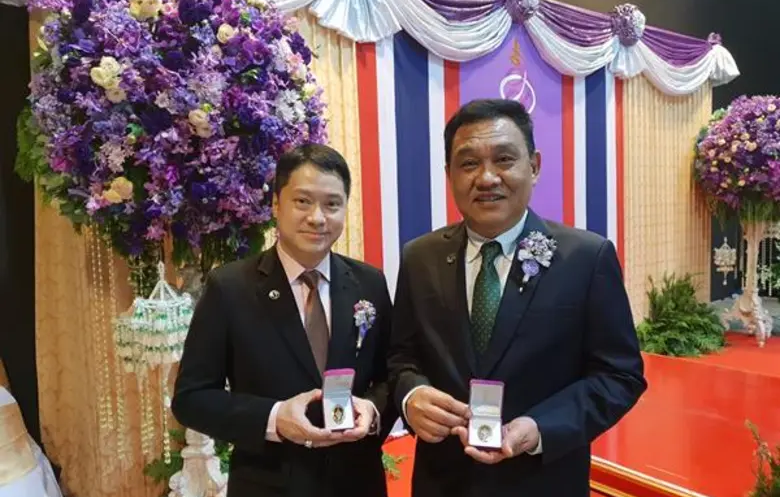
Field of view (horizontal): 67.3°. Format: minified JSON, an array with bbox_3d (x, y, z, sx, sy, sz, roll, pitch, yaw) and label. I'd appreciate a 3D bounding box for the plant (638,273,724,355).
[{"bbox_3d":[2.655,0.611,5.407,0.800,0.700,0.600,-4,4,-35],"label":"plant"}]

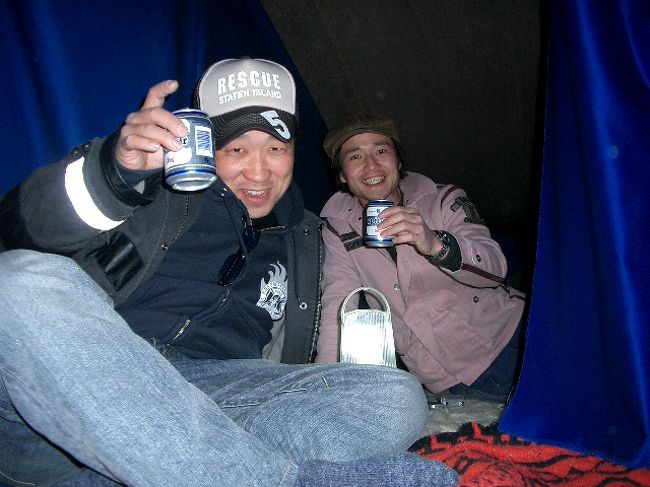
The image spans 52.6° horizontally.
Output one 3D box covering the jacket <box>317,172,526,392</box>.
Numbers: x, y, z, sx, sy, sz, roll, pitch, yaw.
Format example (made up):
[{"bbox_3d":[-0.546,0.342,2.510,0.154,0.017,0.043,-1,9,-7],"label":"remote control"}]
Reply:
[{"bbox_3d":[0.235,0.100,1.670,0.550,0.570,0.450,1,5,13],"label":"jacket"}]

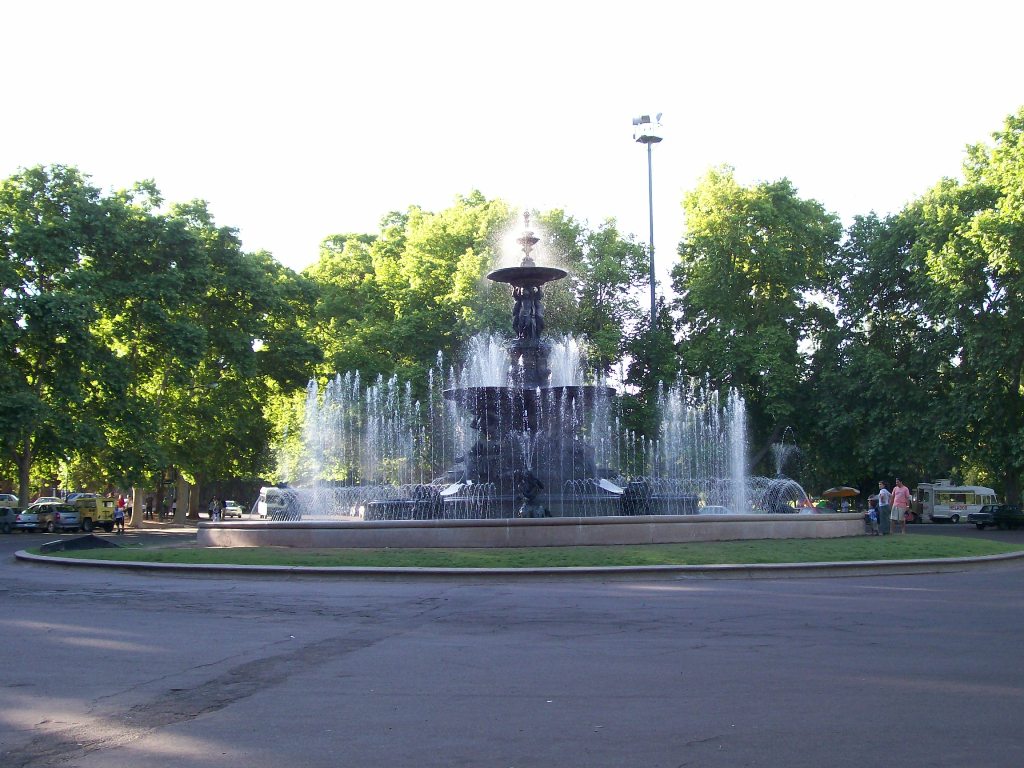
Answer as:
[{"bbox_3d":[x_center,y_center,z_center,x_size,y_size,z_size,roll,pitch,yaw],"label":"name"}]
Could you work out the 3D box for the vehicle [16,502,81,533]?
[{"bbox_3d":[-24.115,6.919,69.000,4.200,1.550,1.720,-5,-7,34],"label":"vehicle"}]

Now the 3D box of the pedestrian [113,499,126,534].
[{"bbox_3d":[-19.734,6.713,67.000,0.520,1.640,0.360,1,-6,-18],"label":"pedestrian"}]

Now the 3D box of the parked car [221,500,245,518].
[{"bbox_3d":[-23.051,10.382,110.000,1.680,1.420,4.000,1,-6,-20],"label":"parked car"}]

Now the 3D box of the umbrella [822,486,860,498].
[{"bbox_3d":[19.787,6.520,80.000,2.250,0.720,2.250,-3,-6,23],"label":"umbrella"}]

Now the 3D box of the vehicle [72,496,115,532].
[{"bbox_3d":[-22.361,6.999,71.000,4.100,1.830,1.750,-5,-7,34],"label":"vehicle"}]

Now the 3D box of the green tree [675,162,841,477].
[{"bbox_3d":[16.098,-3.022,88.000,11.300,23.190,11.000,-1,-6,0],"label":"green tree"}]

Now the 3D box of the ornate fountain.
[{"bbox_3d":[0.516,-0.515,42.200,5.700,9.890,5.700,-1,-6,0],"label":"ornate fountain"}]

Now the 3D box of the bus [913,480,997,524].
[{"bbox_3d":[30.214,8.074,91.000,5.600,2.880,2.150,0,-6,-12],"label":"bus"}]

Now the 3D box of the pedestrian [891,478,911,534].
[{"bbox_3d":[12.016,3.794,41.200,0.560,1.740,0.380,-4,-6,25],"label":"pedestrian"}]

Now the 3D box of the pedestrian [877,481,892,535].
[{"bbox_3d":[11.468,3.821,41.000,0.440,1.660,0.470,-1,-6,1],"label":"pedestrian"}]

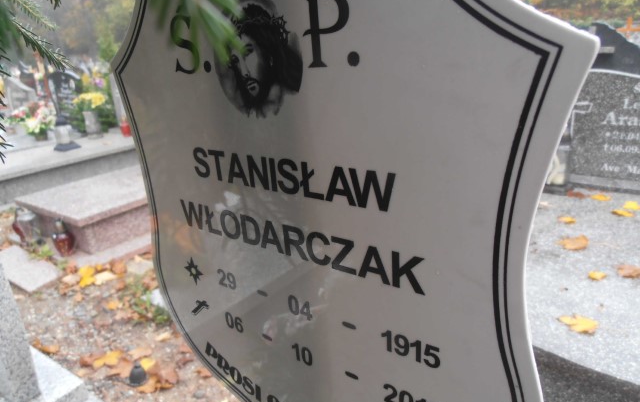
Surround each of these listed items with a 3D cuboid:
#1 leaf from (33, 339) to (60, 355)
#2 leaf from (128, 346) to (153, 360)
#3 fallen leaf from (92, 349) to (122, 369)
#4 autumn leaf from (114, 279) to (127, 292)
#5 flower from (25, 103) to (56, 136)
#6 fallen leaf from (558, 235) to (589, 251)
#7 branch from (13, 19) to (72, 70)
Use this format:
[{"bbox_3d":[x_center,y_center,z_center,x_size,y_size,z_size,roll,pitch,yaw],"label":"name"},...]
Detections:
[{"bbox_3d":[-1.260,0.675,2.045,0.109,0.030,0.087,-13,25,-34],"label":"leaf"},{"bbox_3d":[-0.664,0.560,1.641,0.089,0.018,0.067,-2,19,0],"label":"leaf"},{"bbox_3d":[-0.784,0.585,1.636,0.068,0.022,0.110,8,20,33],"label":"fallen leaf"},{"bbox_3d":[-0.954,0.404,2.122,0.063,0.020,0.088,-2,19,0],"label":"autumn leaf"},{"bbox_3d":[-3.150,-0.901,5.000,0.320,0.360,0.290,-14,20,-30],"label":"flower"},{"bbox_3d":[0.867,0.146,1.523,0.110,0.030,0.087,-2,19,0],"label":"fallen leaf"},{"bbox_3d":[-0.375,-0.210,0.600,0.105,0.030,0.035,40,0,0],"label":"branch"}]

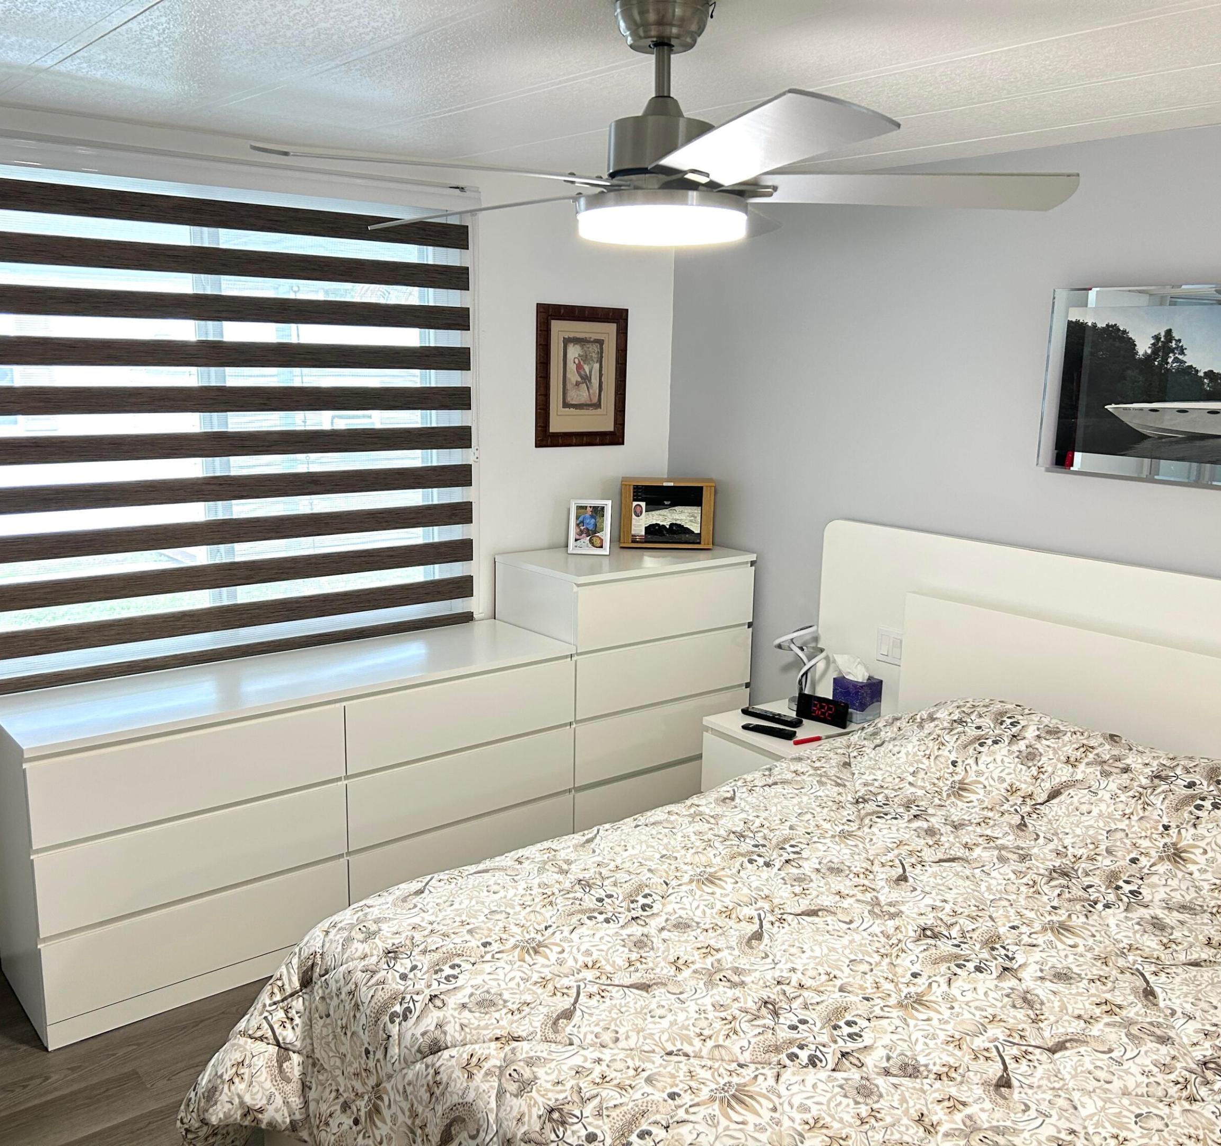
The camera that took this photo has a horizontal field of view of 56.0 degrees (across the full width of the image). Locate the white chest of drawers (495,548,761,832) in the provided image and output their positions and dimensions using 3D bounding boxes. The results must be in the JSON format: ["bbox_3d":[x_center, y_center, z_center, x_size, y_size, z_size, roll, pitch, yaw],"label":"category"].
[{"bbox_3d":[0.052,0.429,4.123,0.800,1.000,0.480,-8,14,-38],"label":"white chest of drawers"}]

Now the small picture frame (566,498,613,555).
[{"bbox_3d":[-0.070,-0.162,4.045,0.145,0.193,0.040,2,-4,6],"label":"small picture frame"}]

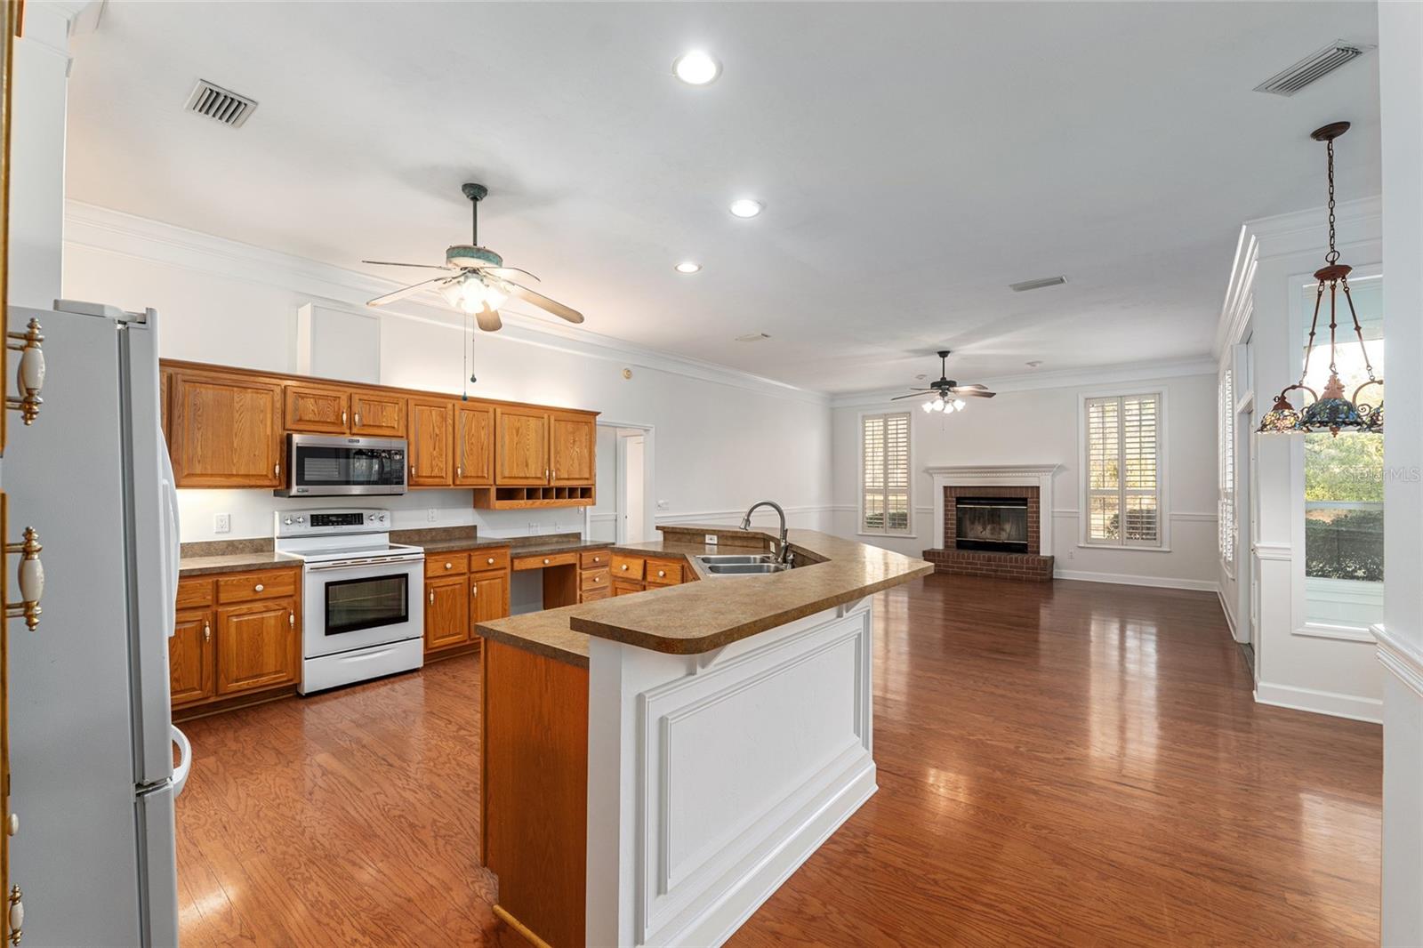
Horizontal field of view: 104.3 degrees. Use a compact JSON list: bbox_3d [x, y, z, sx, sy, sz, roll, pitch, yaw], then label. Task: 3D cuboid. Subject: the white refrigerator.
[{"bbox_3d":[-1.742,0.558,1.176,0.897,1.769,0.797,-1,-1,40],"label":"white refrigerator"}]

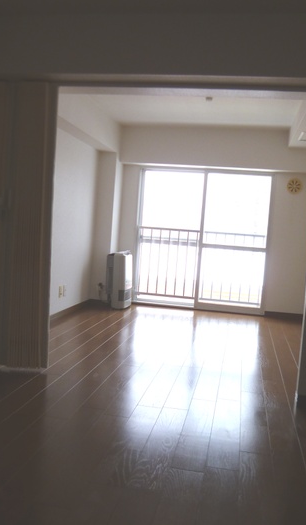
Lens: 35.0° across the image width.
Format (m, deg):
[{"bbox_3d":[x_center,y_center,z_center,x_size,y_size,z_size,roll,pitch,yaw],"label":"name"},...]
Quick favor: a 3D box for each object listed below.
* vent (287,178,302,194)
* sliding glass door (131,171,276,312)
[{"bbox_3d":[1.782,-0.954,6.088,0.195,0.200,0.040,4,4,10],"label":"vent"},{"bbox_3d":[0.645,-0.277,6.370,1.730,1.810,0.100,4,4,10],"label":"sliding glass door"}]

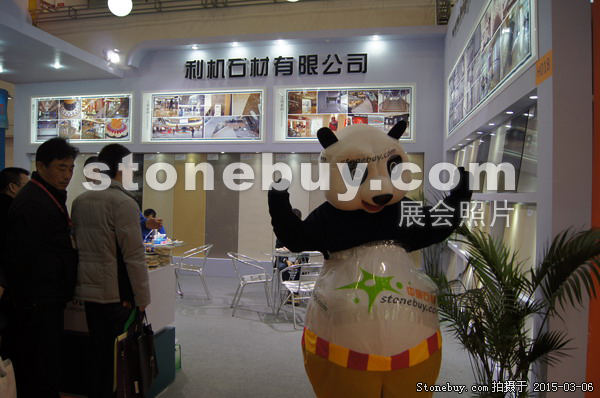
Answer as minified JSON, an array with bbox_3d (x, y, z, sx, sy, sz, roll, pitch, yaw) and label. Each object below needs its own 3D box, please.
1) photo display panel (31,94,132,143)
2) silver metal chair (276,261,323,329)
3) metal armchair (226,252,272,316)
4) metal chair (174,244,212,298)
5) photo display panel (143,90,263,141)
[{"bbox_3d":[-4.181,-1.523,8.535,2.211,0.929,0.070,1,0,10],"label":"photo display panel"},{"bbox_3d":[0.078,1.051,5.158,0.555,0.735,0.580,1,0,-21],"label":"silver metal chair"},{"bbox_3d":[-0.623,1.040,5.629,0.580,0.735,0.555,1,0,-10],"label":"metal armchair"},{"bbox_3d":[-1.519,1.026,6.395,0.580,0.735,0.555,1,0,-14],"label":"metal chair"},{"bbox_3d":[-1.786,-1.501,8.113,2.370,0.962,0.070,1,0,10],"label":"photo display panel"}]

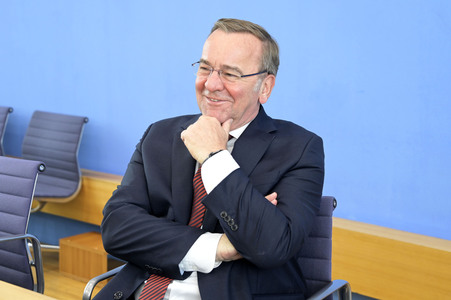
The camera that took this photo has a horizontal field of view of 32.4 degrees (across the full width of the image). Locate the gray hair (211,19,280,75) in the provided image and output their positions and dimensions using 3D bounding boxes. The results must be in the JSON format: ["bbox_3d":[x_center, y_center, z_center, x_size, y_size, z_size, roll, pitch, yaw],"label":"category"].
[{"bbox_3d":[0.044,-0.229,1.870,0.175,0.170,0.200,13,15,31],"label":"gray hair"}]

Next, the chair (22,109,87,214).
[{"bbox_3d":[-1.153,0.225,4.278,0.550,0.870,0.580,9,7,39],"label":"chair"}]

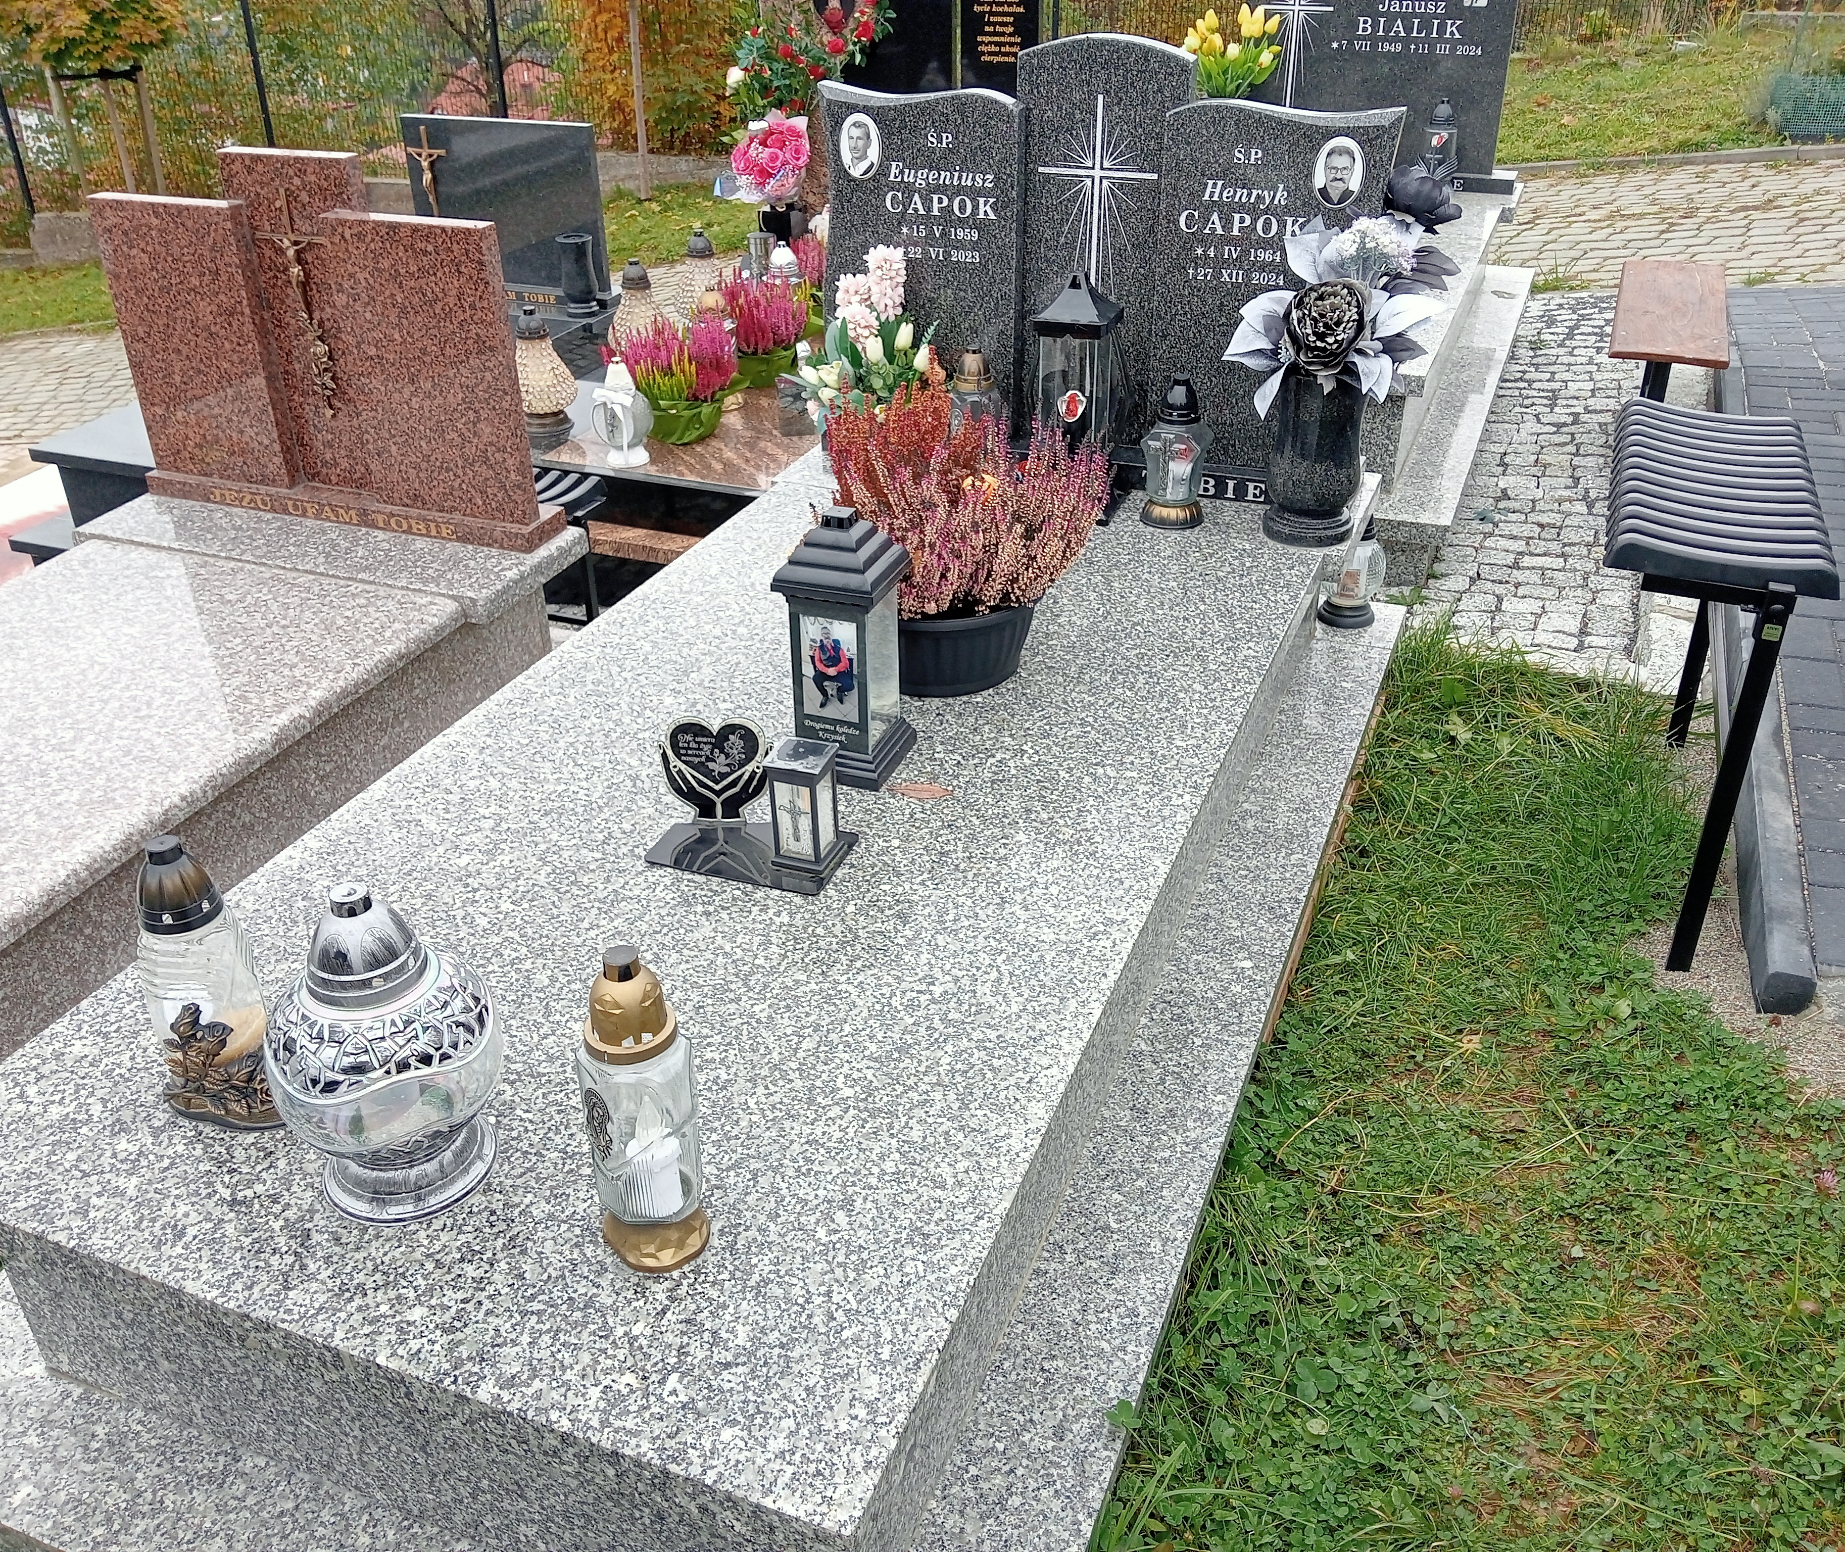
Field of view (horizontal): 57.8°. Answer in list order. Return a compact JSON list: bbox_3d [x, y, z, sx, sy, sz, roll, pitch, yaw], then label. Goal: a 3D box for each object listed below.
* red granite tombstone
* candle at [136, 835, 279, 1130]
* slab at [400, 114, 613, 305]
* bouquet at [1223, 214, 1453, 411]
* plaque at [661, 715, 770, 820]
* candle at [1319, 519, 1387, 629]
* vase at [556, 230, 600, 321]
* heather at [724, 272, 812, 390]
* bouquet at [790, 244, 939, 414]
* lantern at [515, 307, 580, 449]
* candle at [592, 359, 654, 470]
[{"bbox_3d":[-1.070,-0.776,2.966,0.855,0.628,0.131,11,32,18],"label":"red granite tombstone"},{"bbox_3d":[-0.694,0.190,1.594,0.125,0.300,0.100,3,31,5],"label":"candle"},{"bbox_3d":[-1.474,-2.033,5.944,0.765,0.580,0.080,11,31,18],"label":"slab"},{"bbox_3d":[0.714,-0.802,2.885,0.375,0.310,0.280,11,31,18],"label":"bouquet"},{"bbox_3d":[-0.266,-0.006,2.156,0.145,0.153,0.018,11,32,19],"label":"plaque"},{"bbox_3d":[0.810,-0.399,3.142,0.125,0.217,0.125,11,32,19],"label":"candle"},{"bbox_3d":[-1.149,-1.673,5.577,0.122,0.252,0.122,-1,28,0],"label":"vase"},{"bbox_3d":[-0.393,-1.137,4.278,0.230,0.250,0.210,0,30,0],"label":"heather"},{"bbox_3d":[-0.109,-0.831,3.201,0.265,0.345,0.240,10,30,19],"label":"bouquet"},{"bbox_3d":[-0.976,-1.036,4.284,0.195,0.342,0.195,11,31,18],"label":"lantern"},{"bbox_3d":[-0.676,-0.829,3.774,0.135,0.222,0.130,8,29,16],"label":"candle"}]

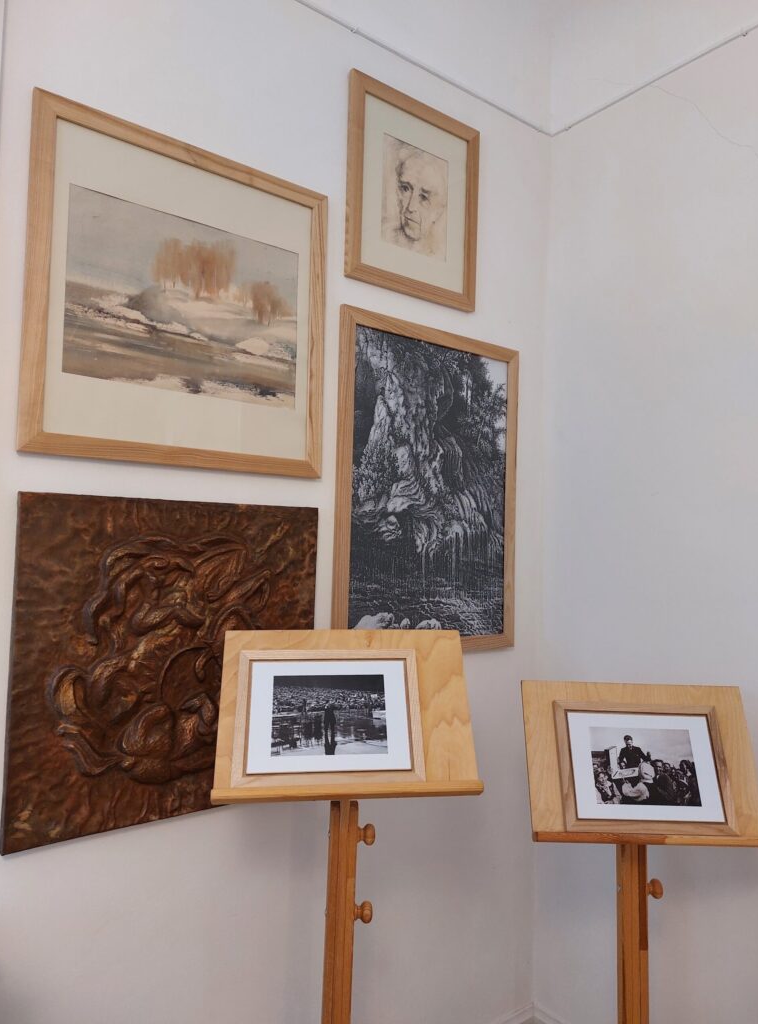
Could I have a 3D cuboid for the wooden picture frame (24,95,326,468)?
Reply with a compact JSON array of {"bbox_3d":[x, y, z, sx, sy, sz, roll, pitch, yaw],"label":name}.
[{"bbox_3d":[-0.418,-0.461,1.602,0.688,0.715,0.027,3,-2,-37],"label":"wooden picture frame"}]

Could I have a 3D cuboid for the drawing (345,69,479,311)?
[{"bbox_3d":[0.106,-0.883,2.006,0.459,0.543,0.027,3,-2,-37],"label":"drawing"}]

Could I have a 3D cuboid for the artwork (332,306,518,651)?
[{"bbox_3d":[0.160,-0.055,2.036,0.666,0.933,0.027,3,-2,-37],"label":"artwork"}]

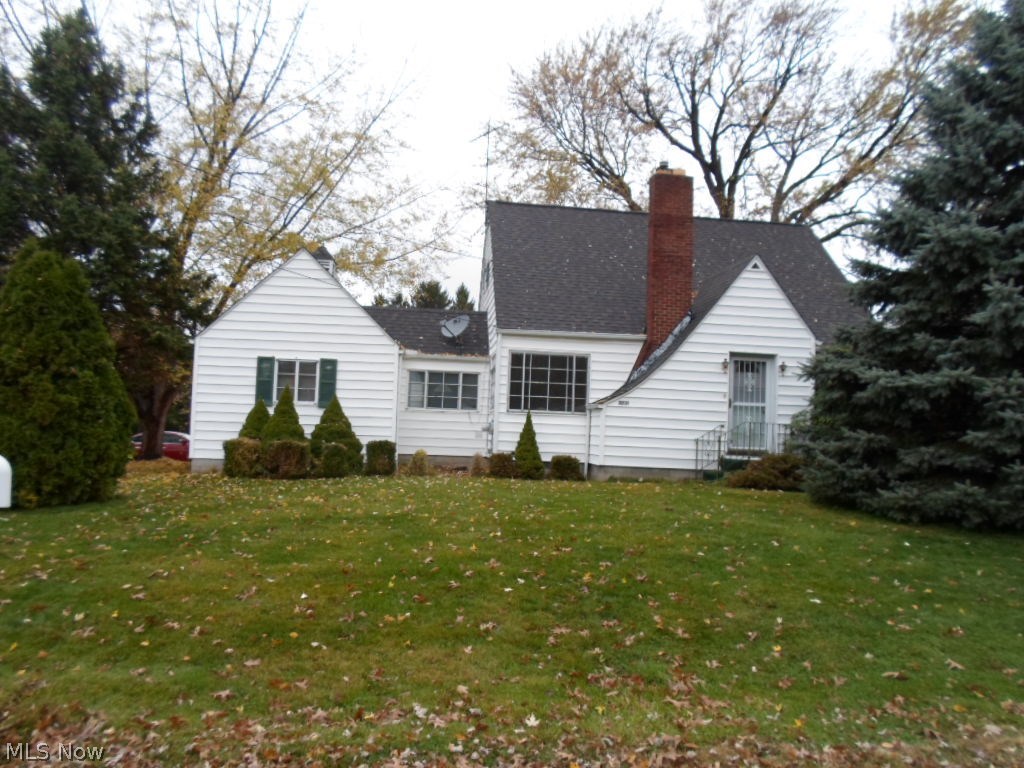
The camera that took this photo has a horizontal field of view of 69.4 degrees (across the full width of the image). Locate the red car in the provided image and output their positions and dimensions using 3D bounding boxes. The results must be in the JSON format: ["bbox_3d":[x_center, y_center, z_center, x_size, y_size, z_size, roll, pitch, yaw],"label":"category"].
[{"bbox_3d":[-13.655,2.592,28.960,4.700,1.470,1.830,2,-3,-5],"label":"red car"}]

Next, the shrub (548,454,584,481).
[{"bbox_3d":[1.160,1.761,15.615,0.700,0.550,0.680,2,-3,-5],"label":"shrub"}]

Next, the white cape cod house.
[{"bbox_3d":[0.594,-1.330,19.582,15.700,7.350,9.100,2,-3,-5],"label":"white cape cod house"}]

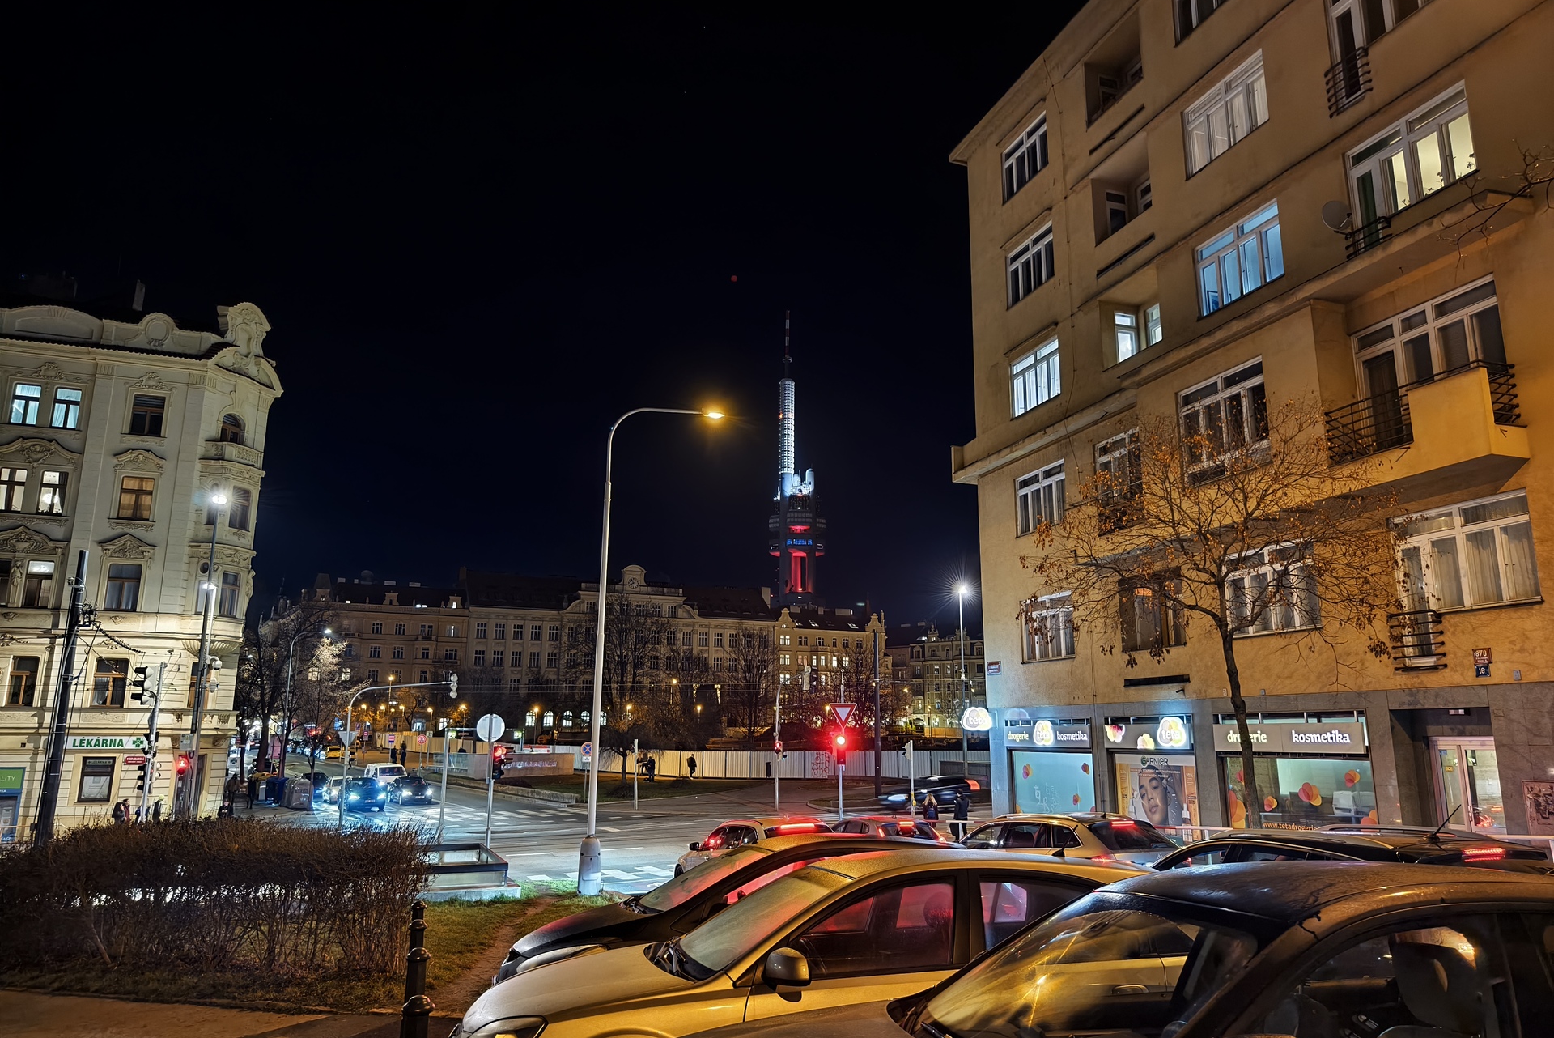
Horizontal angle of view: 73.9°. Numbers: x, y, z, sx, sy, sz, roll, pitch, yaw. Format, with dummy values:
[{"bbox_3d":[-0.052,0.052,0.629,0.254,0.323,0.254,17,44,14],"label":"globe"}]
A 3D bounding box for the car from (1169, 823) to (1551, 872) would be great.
[{"bbox_3d":[4.656,3.541,9.347,1.810,1.460,4.600,4,-16,-16],"label":"car"}]

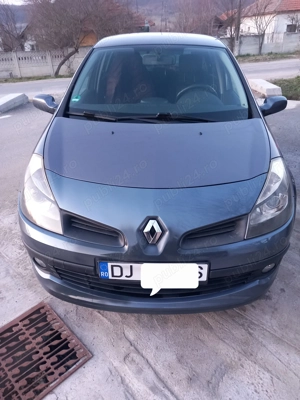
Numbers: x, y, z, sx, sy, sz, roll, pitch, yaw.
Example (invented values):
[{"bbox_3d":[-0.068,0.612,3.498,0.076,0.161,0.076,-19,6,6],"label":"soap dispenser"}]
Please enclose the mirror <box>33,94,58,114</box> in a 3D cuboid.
[{"bbox_3d":[-0.842,-0.761,2.520,0.220,0.145,0.150,1,27,2],"label":"mirror"}]

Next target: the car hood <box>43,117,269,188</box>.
[{"bbox_3d":[0.037,-0.307,1.850,1.420,0.220,0.730,1,27,2],"label":"car hood"}]

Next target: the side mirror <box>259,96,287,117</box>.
[{"bbox_3d":[0.968,-0.730,2.461,0.220,0.145,0.150,1,27,2],"label":"side mirror"}]

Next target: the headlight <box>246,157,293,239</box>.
[{"bbox_3d":[0.642,-0.030,1.663,0.360,0.250,0.540,1,27,2],"label":"headlight"}]

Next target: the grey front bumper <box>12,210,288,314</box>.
[{"bbox_3d":[0.024,0.257,1.744,1.700,0.490,0.560,1,27,2],"label":"grey front bumper"}]

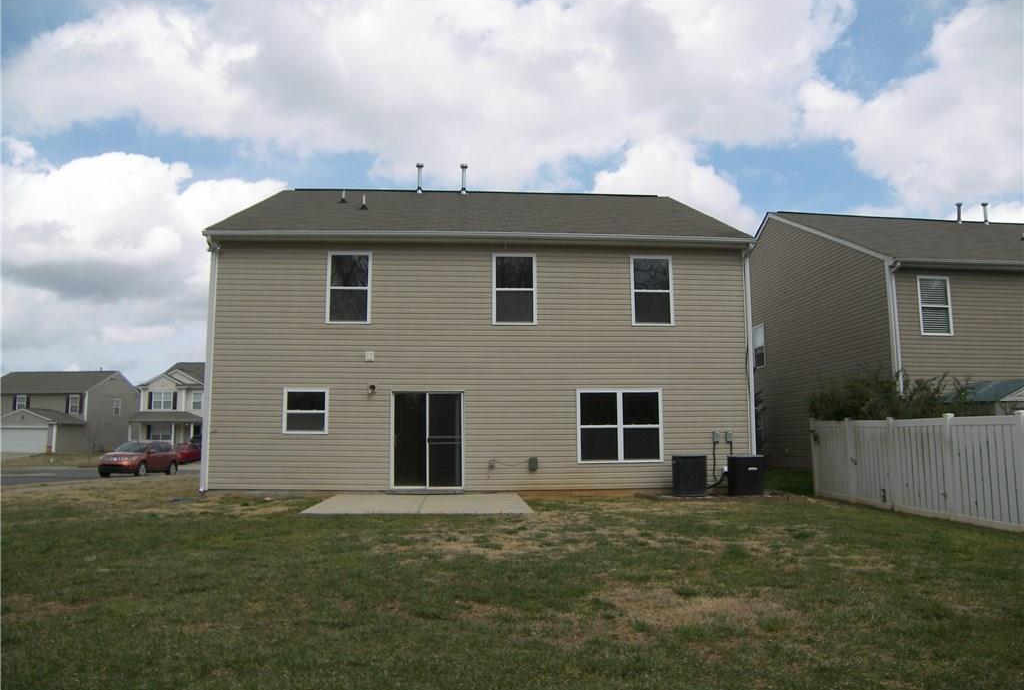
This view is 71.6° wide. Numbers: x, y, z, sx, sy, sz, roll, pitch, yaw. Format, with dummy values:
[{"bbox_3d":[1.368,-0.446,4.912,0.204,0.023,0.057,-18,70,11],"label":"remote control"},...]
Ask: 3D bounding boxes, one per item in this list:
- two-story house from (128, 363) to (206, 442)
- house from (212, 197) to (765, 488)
[{"bbox_3d":[-28.110,5.745,69.094,11.000,8.300,12.500,0,-7,4],"label":"two-story house"},{"bbox_3d":[-0.871,-0.422,20.871,11.550,8.330,12.400,0,-7,-3],"label":"house"}]

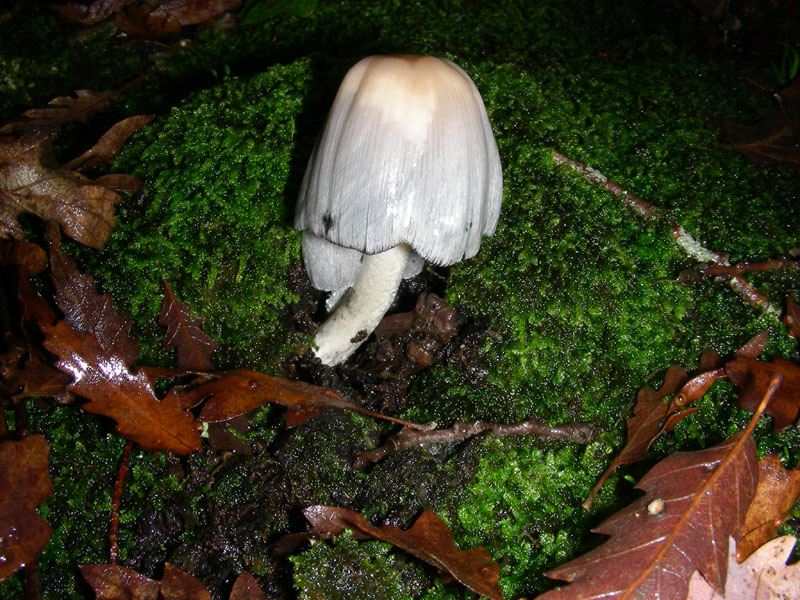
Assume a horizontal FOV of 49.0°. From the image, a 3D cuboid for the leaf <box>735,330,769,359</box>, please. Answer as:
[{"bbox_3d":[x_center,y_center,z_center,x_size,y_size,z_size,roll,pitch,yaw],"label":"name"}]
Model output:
[{"bbox_3d":[0.119,0.014,0.296,0.018,0.004,0.007,-28,49,-27],"label":"leaf"}]

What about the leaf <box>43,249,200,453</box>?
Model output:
[{"bbox_3d":[-0.093,0.015,0.293,0.040,0.015,0.090,-27,57,-27],"label":"leaf"}]

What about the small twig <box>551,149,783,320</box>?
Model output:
[{"bbox_3d":[0.098,-0.029,0.339,0.013,0.010,0.121,-24,49,-24],"label":"small twig"}]

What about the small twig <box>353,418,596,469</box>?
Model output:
[{"bbox_3d":[0.024,0.043,0.270,0.075,0.009,0.014,-5,42,-4],"label":"small twig"}]

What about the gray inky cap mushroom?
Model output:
[{"bbox_3d":[0.000,-0.032,0.300,0.069,0.106,0.070,0,37,0],"label":"gray inky cap mushroom"}]

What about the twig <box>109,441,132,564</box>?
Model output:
[{"bbox_3d":[-0.082,0.059,0.258,0.005,0.004,0.043,-5,42,-6],"label":"twig"}]

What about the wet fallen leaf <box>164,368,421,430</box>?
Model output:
[{"bbox_3d":[-0.035,0.033,0.280,0.084,0.015,0.024,10,43,7],"label":"wet fallen leaf"}]

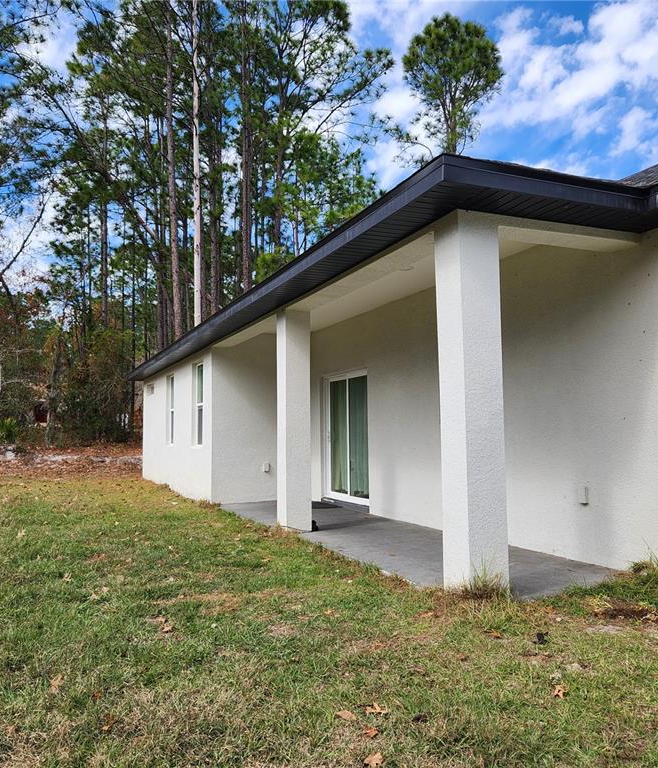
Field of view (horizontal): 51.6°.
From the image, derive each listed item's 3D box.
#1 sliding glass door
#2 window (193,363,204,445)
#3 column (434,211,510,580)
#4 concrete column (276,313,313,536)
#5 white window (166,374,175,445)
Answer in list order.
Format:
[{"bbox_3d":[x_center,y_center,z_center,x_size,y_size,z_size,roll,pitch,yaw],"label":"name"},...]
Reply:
[{"bbox_3d":[0.309,0.844,10.754,0.120,2.030,1.830,1,-5,-23],"label":"sliding glass door"},{"bbox_3d":[-2.349,0.388,12.631,0.100,1.560,0.960,1,-5,-23],"label":"window"},{"bbox_3d":[1.018,0.147,4.878,0.325,2.703,0.325,1,-5,-23],"label":"column"},{"bbox_3d":[-0.424,0.445,8.275,0.325,2.645,0.325,1,-5,-23],"label":"concrete column"},{"bbox_3d":[-3.466,0.596,15.261,0.100,1.560,0.970,1,-5,-23],"label":"white window"}]

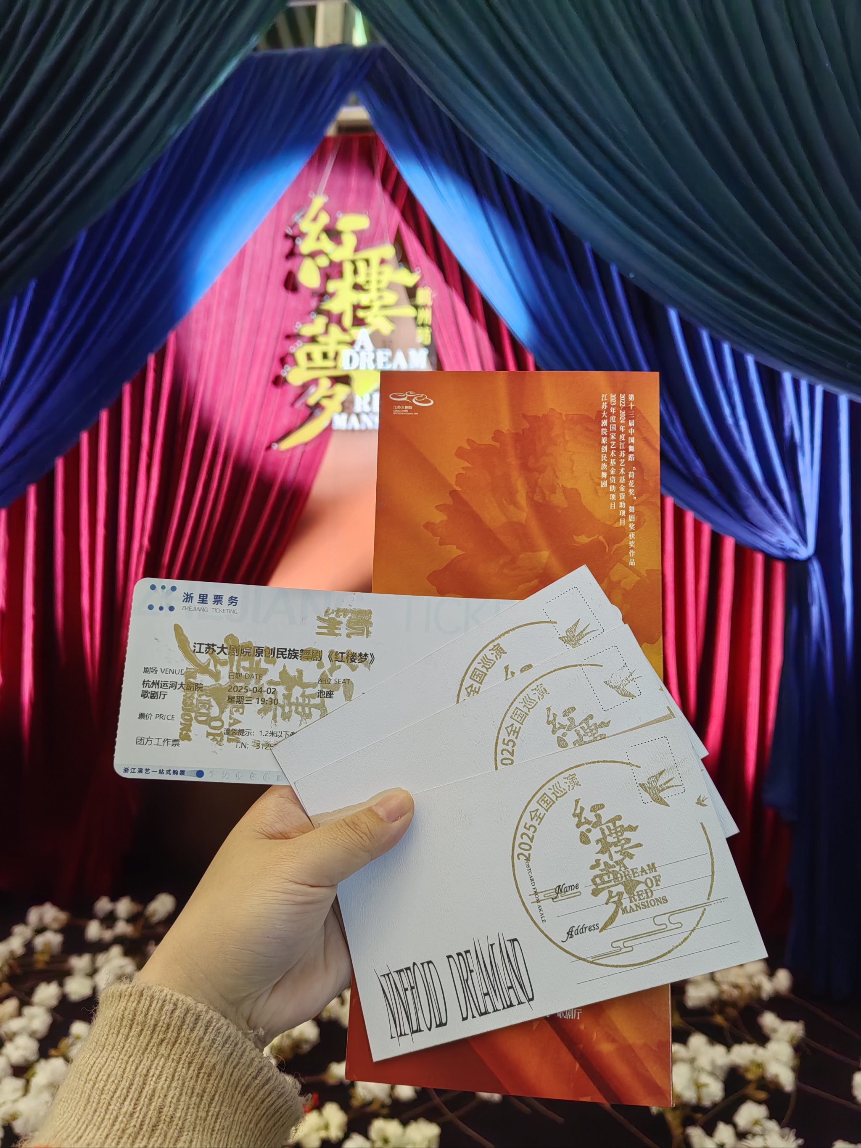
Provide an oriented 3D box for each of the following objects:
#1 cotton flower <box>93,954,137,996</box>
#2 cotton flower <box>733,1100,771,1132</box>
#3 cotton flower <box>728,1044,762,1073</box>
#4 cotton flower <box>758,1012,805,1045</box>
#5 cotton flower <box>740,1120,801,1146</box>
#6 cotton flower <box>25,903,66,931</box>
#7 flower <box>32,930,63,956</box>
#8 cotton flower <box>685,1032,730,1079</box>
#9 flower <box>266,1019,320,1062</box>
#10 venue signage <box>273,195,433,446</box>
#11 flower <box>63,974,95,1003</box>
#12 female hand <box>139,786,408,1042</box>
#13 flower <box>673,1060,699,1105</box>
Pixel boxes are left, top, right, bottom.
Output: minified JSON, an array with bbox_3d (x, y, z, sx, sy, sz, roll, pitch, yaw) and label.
[{"bbox_3d":[-0.630,0.805,1.795,0.090,0.084,0.087,-1,6,-20],"label":"cotton flower"},{"bbox_3d":[0.632,1.066,1.760,0.071,0.060,0.068,0,-3,0],"label":"cotton flower"},{"bbox_3d":[0.540,0.830,1.537,0.060,0.051,0.055,3,6,21],"label":"cotton flower"},{"bbox_3d":[0.634,0.822,1.620,0.083,0.061,0.072,3,6,23],"label":"cotton flower"},{"bbox_3d":[0.507,0.850,1.337,0.094,0.073,0.083,3,6,22],"label":"cotton flower"},{"bbox_3d":[-0.779,0.696,1.815,0.081,0.052,0.075,0,-3,0],"label":"cotton flower"},{"bbox_3d":[-0.824,0.792,1.924,0.068,0.056,0.062,-2,6,-24],"label":"flower"},{"bbox_3d":[0.439,0.762,1.415,0.069,0.069,0.072,0,-3,0],"label":"cotton flower"},{"bbox_3d":[-0.225,0.756,1.451,0.089,0.062,0.075,0,-3,0],"label":"flower"},{"bbox_3d":[-0.238,-0.778,2.750,0.490,0.770,0.060,0,-3,0],"label":"venue signage"},{"bbox_3d":[-0.687,0.809,1.750,0.063,0.056,0.060,-2,6,-22],"label":"flower"},{"bbox_3d":[-0.057,0.138,0.370,0.130,0.108,0.090,0,-3,-6],"label":"female hand"},{"bbox_3d":[0.381,0.772,1.357,0.051,0.063,0.060,0,-3,0],"label":"flower"}]

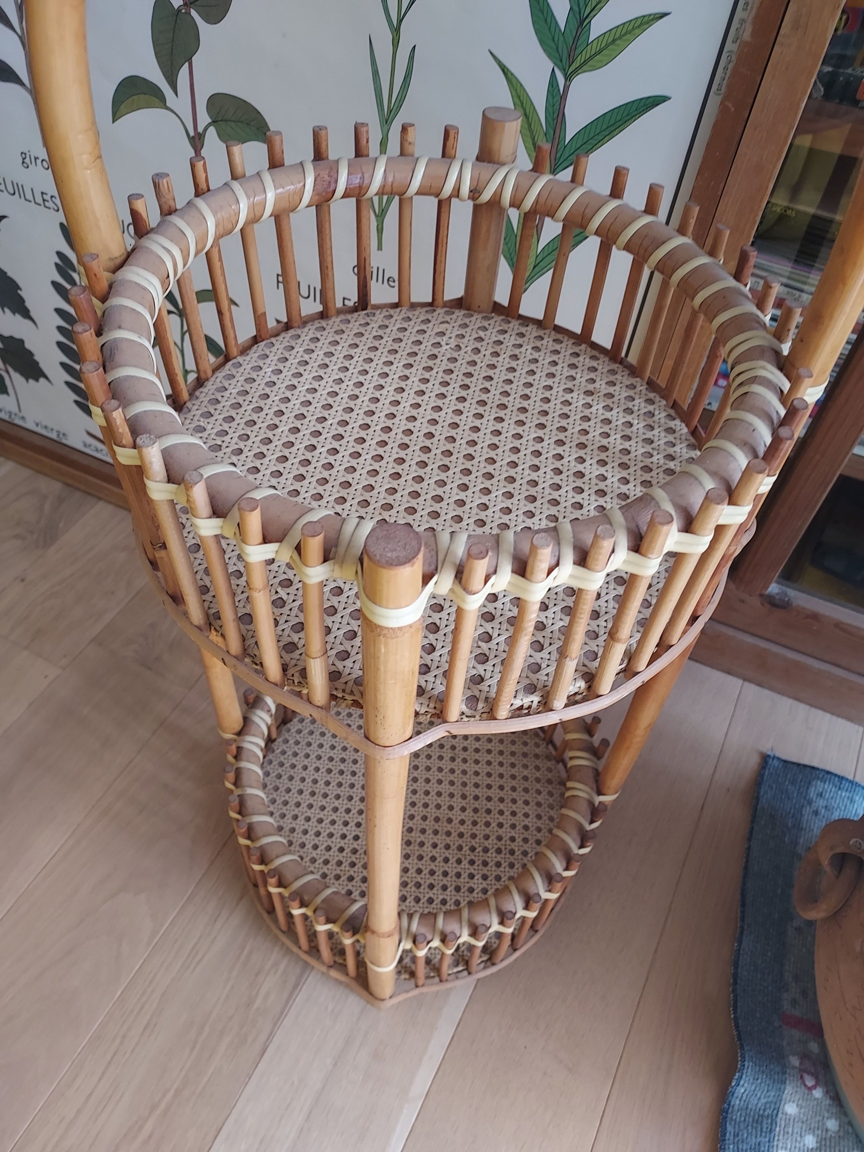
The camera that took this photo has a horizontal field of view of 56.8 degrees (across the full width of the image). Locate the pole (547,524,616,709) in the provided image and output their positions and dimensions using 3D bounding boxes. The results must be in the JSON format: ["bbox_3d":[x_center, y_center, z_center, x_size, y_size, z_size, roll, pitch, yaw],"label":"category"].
[{"bbox_3d":[0.058,0.024,0.321,0.007,0.121,0.007,-13,53,-13],"label":"pole"}]

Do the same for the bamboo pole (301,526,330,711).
[{"bbox_3d":[-0.048,0.023,0.332,0.009,0.127,0.009,-2,52,-8],"label":"bamboo pole"}]

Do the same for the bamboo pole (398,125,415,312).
[{"bbox_3d":[-0.017,-0.230,0.524,0.008,0.121,0.008,-4,50,-7],"label":"bamboo pole"}]

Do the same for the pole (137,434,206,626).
[{"bbox_3d":[-0.108,-0.011,0.339,0.008,0.121,0.008,38,58,24],"label":"pole"}]

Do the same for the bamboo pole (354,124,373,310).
[{"bbox_3d":[-0.044,-0.227,0.520,0.009,0.121,0.009,-11,51,-13],"label":"bamboo pole"}]

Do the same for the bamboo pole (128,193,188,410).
[{"bbox_3d":[-0.155,-0.151,0.459,0.009,0.132,0.009,-12,52,-15],"label":"bamboo pole"}]

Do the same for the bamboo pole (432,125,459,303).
[{"bbox_3d":[0.009,-0.229,0.525,0.008,0.121,0.008,3,50,-2],"label":"bamboo pole"}]

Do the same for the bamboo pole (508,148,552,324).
[{"bbox_3d":[0.062,-0.217,0.519,0.008,0.121,0.008,18,53,9],"label":"bamboo pole"}]

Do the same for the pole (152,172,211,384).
[{"bbox_3d":[-0.146,-0.172,0.476,0.009,0.131,0.009,-12,53,-13],"label":"pole"}]

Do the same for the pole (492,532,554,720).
[{"bbox_3d":[0.036,0.028,0.335,0.008,0.127,0.008,13,52,7],"label":"pole"}]

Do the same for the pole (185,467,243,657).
[{"bbox_3d":[-0.093,0.002,0.348,0.008,0.125,0.008,-14,55,-15],"label":"pole"}]

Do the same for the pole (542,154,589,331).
[{"bbox_3d":[0.085,-0.207,0.512,0.007,0.121,0.007,25,55,15],"label":"pole"}]

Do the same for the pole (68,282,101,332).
[{"bbox_3d":[-0.158,-0.086,0.397,0.009,0.121,0.009,-4,51,-7],"label":"pole"}]

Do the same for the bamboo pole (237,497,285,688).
[{"bbox_3d":[-0.067,0.014,0.321,0.007,0.121,0.007,23,53,14],"label":"bamboo pole"}]

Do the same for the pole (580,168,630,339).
[{"bbox_3d":[0.112,-0.203,0.522,0.008,0.123,0.008,12,53,7],"label":"pole"}]

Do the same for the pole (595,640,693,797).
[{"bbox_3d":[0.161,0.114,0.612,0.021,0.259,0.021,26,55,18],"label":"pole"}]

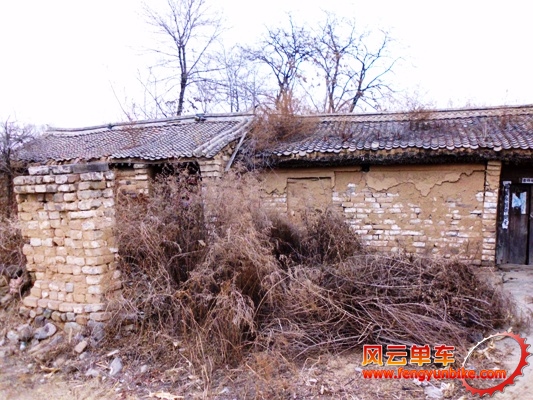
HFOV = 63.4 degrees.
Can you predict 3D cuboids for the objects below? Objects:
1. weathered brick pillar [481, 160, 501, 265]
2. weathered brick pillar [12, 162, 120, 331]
[{"bbox_3d":[5.014,0.270,9.600,0.298,2.277,0.320,0,4,14],"label":"weathered brick pillar"},{"bbox_3d":[-2.820,0.592,6.150,1.354,2.216,0.450,1,4,16],"label":"weathered brick pillar"}]

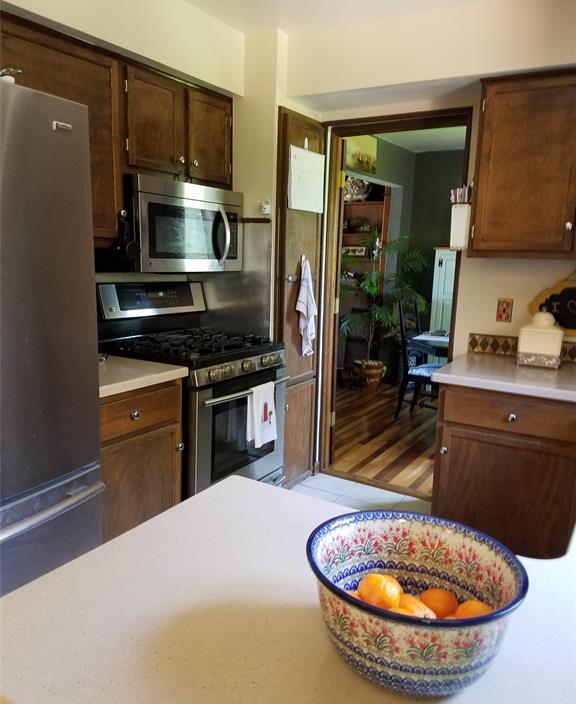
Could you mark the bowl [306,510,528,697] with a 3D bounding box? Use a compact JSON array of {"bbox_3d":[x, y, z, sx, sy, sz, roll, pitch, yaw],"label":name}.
[{"bbox_3d":[0.164,0.331,0.761,0.274,0.129,0.274,2,10,0],"label":"bowl"}]

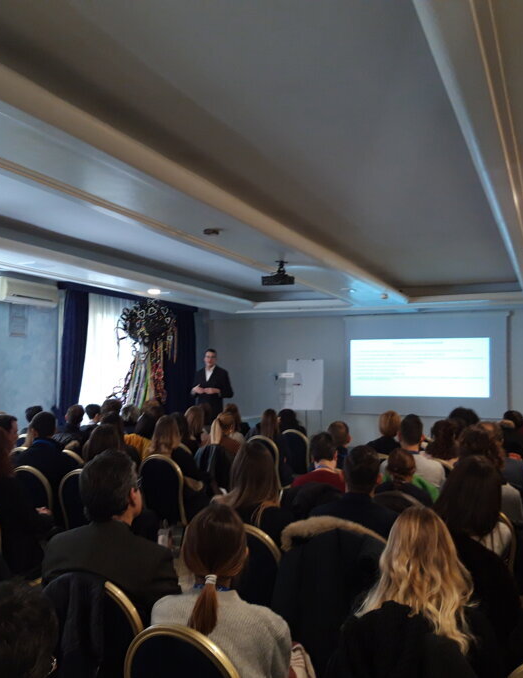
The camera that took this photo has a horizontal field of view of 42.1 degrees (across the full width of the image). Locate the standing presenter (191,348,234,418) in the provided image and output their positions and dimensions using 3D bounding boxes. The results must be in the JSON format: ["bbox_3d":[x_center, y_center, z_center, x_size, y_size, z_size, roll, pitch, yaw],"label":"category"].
[{"bbox_3d":[-0.681,1.068,9.347,0.560,1.860,0.380,-1,-3,16],"label":"standing presenter"}]

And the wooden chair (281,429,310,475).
[{"bbox_3d":[0.464,1.552,8.301,0.450,0.920,0.560,-1,-4,23],"label":"wooden chair"}]

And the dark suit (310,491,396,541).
[{"bbox_3d":[0.408,0.929,2.919,0.460,0.560,0.310,-1,-4,23],"label":"dark suit"}]

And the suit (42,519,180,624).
[{"bbox_3d":[-0.489,0.877,2.226,0.460,0.580,0.310,-1,-3,20],"label":"suit"}]

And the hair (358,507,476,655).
[{"bbox_3d":[0.397,0.601,1.740,0.250,0.345,0.230,-1,-4,23],"label":"hair"}]

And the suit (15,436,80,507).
[{"bbox_3d":[-1.567,1.021,4.940,0.460,0.630,0.320,-1,-4,25],"label":"suit"}]

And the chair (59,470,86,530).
[{"bbox_3d":[-1.122,1.345,4.809,0.450,0.920,0.560,-1,-4,23],"label":"chair"}]

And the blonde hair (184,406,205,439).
[{"bbox_3d":[-0.710,0.885,7.200,0.200,0.330,0.220,-1,-4,26],"label":"blonde hair"}]

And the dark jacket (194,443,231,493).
[{"bbox_3d":[-0.407,1.183,5.913,0.400,0.540,0.180,-1,-3,23],"label":"dark jacket"}]

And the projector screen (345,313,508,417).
[{"bbox_3d":[2.793,0.450,11.818,2.790,1.770,0.050,-1,-4,23],"label":"projector screen"}]

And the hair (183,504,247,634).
[{"bbox_3d":[-0.125,0.608,1.840,0.175,0.325,0.230,-1,-4,23],"label":"hair"}]

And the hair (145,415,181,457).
[{"bbox_3d":[-0.764,0.768,5.350,0.230,0.330,0.240,-2,-4,28],"label":"hair"}]

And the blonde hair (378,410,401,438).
[{"bbox_3d":[1.248,0.830,6.600,0.210,0.270,0.230,-1,-4,20],"label":"blonde hair"}]

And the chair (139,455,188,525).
[{"bbox_3d":[-0.707,1.354,5.421,0.420,0.910,0.540,-1,-3,17],"label":"chair"}]

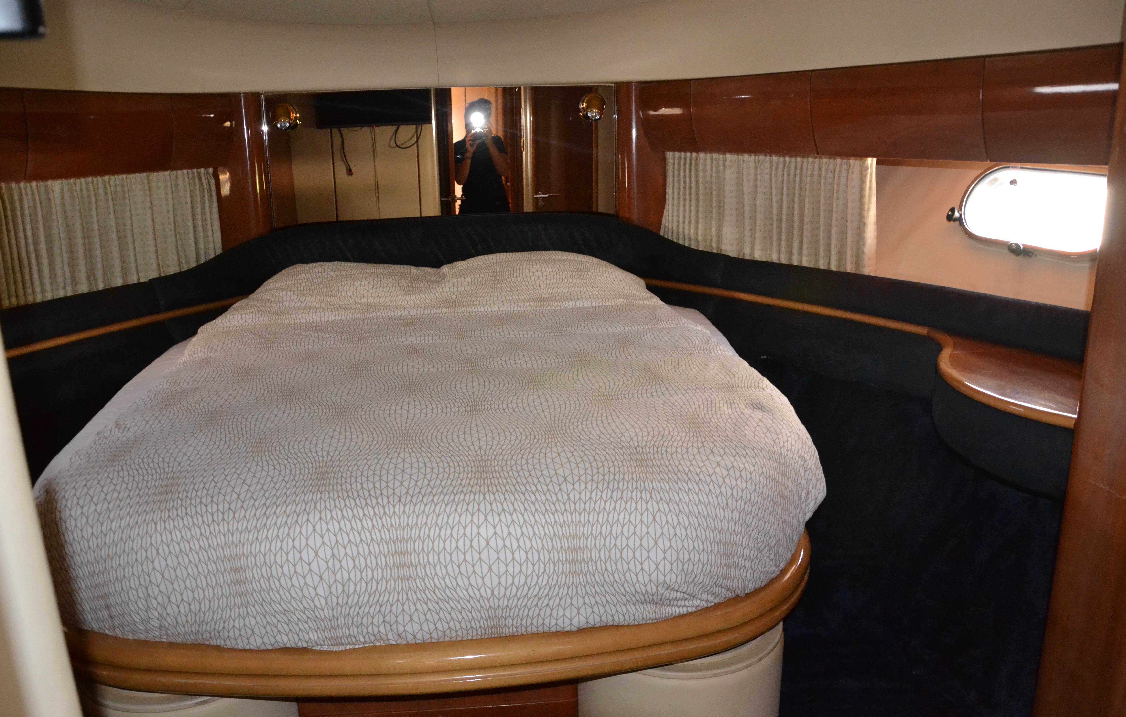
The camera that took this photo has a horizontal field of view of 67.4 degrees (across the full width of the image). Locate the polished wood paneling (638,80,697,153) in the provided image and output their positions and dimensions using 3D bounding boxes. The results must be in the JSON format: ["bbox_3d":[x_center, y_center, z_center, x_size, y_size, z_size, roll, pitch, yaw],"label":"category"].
[{"bbox_3d":[0.363,-0.825,2.904,0.200,0.236,0.070,9,19,33],"label":"polished wood paneling"}]

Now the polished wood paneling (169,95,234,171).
[{"bbox_3d":[-1.179,-0.743,2.766,0.070,0.236,0.200,12,21,41],"label":"polished wood paneling"}]

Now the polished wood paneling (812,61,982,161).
[{"bbox_3d":[0.868,-0.647,2.222,0.060,0.236,0.542,-10,18,-28],"label":"polished wood paneling"}]

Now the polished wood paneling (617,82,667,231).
[{"bbox_3d":[0.280,-0.714,3.011,0.180,0.510,0.090,1,16,9],"label":"polished wood paneling"}]

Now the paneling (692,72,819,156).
[{"bbox_3d":[0.590,-0.759,2.648,0.060,0.236,0.497,-12,19,-33],"label":"paneling"}]

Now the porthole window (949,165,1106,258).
[{"bbox_3d":[1.118,-0.354,2.002,0.060,0.205,0.410,1,12,-31],"label":"porthole window"}]

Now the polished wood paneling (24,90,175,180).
[{"bbox_3d":[-1.347,-0.657,2.478,0.060,0.236,0.488,5,17,23],"label":"polished wood paneling"}]

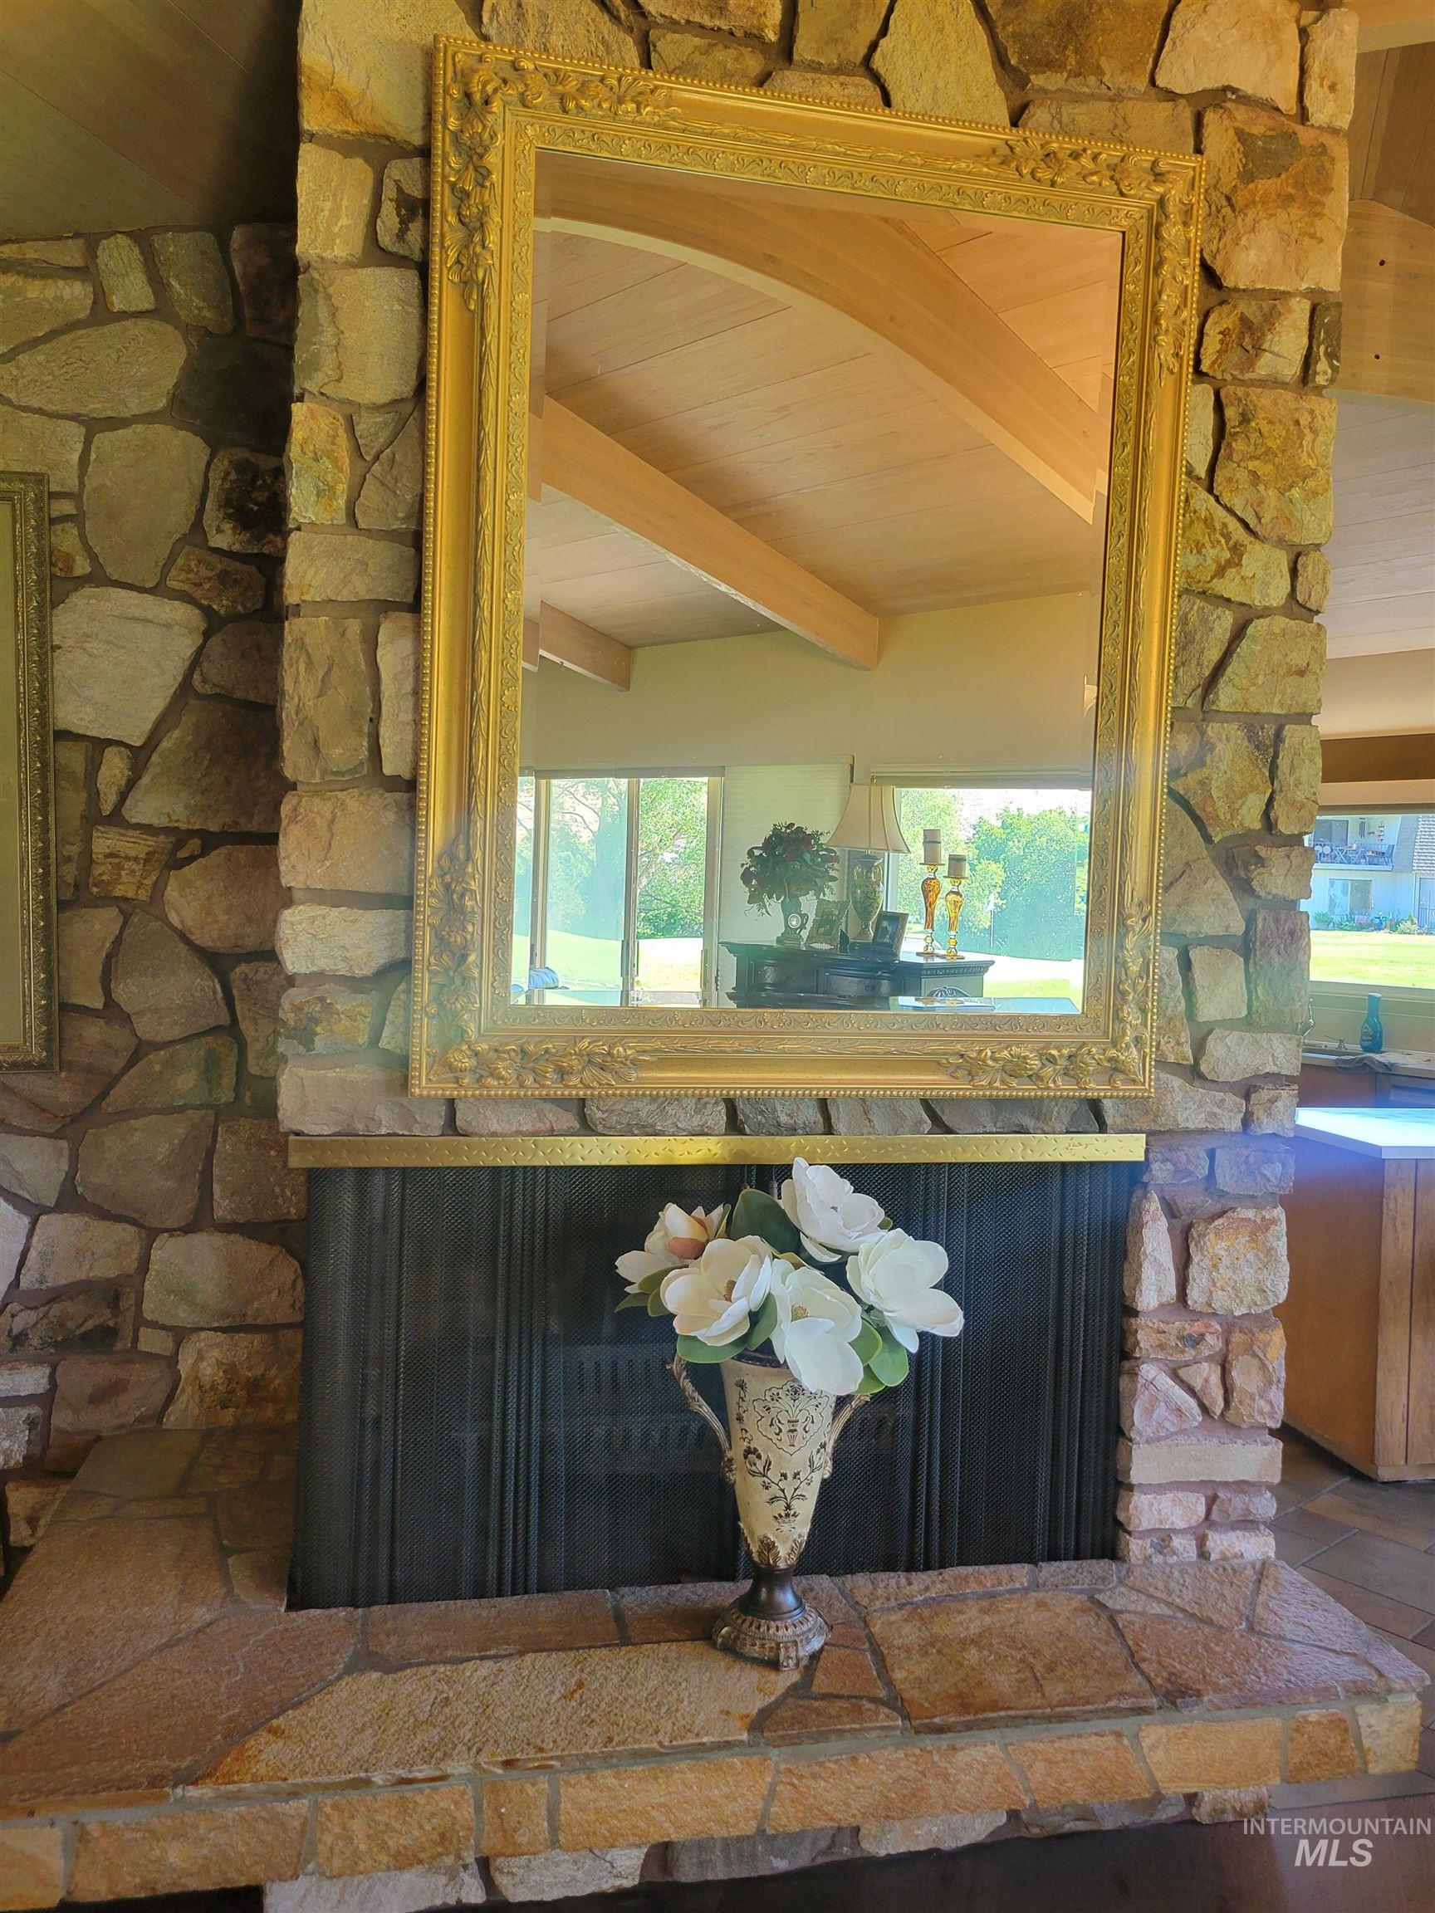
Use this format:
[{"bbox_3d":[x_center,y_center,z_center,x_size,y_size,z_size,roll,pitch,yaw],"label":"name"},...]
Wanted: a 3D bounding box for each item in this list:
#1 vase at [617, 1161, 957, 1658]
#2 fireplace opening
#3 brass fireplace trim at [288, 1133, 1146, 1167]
[{"bbox_3d":[0.113,0.674,2.162,0.530,0.725,0.420,1,3,-10],"label":"vase"},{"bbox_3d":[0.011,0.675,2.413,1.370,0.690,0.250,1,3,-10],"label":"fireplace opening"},{"bbox_3d":[0.036,0.308,2.292,1.386,0.048,0.040,1,3,-10],"label":"brass fireplace trim"}]

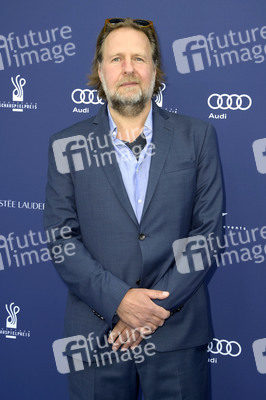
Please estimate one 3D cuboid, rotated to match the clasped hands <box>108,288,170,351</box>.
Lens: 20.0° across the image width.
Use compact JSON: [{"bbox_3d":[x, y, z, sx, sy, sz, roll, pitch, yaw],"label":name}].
[{"bbox_3d":[0.018,0.331,2.090,0.168,0.165,0.100,2,4,-3],"label":"clasped hands"}]

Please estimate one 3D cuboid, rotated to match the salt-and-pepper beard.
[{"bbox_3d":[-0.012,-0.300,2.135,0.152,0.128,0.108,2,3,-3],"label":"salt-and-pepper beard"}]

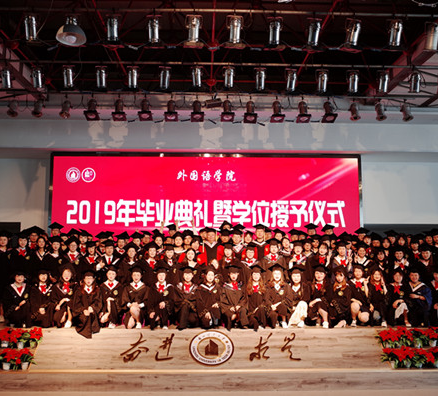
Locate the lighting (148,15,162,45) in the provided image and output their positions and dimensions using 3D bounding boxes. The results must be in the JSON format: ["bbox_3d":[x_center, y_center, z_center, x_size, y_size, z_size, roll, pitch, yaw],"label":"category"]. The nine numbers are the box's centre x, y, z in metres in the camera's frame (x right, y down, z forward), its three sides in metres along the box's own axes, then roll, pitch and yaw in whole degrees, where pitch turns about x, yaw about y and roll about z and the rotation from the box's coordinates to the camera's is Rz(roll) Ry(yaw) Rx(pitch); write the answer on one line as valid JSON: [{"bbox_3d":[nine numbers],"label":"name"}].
[{"bbox_3d":[-0.996,-2.604,7.200,0.230,0.420,0.250,0,-6,0],"label":"lighting"}]

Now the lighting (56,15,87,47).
[{"bbox_3d":[-2.554,-2.939,8.097,0.530,0.450,0.530,0,-6,-2],"label":"lighting"}]

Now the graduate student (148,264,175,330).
[{"bbox_3d":[-1.025,1.768,8.400,0.500,1.120,0.660,0,-6,-3],"label":"graduate student"}]

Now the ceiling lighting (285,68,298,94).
[{"bbox_3d":[1.432,-2.321,9.200,0.230,0.430,0.250,0,-6,0],"label":"ceiling lighting"}]

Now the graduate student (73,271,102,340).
[{"bbox_3d":[-2.342,1.866,8.288,0.480,1.136,0.600,0,-6,-2],"label":"graduate student"}]

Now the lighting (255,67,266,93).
[{"bbox_3d":[0.711,-2.012,7.975,0.180,0.320,0.230,0,-6,0],"label":"lighting"}]

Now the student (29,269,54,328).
[{"bbox_3d":[-3.186,1.768,8.354,0.430,0.994,0.600,1,-6,-7],"label":"student"}]

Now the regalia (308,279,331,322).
[{"bbox_3d":[1.878,1.911,8.739,0.460,0.773,0.500,0,-6,6],"label":"regalia"}]

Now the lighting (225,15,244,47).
[{"bbox_3d":[0.237,-2.573,7.200,0.280,0.470,0.270,0,-6,0],"label":"lighting"}]

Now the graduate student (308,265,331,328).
[{"bbox_3d":[1.835,1.760,8.498,0.430,1.080,0.620,0,-6,-2],"label":"graduate student"}]

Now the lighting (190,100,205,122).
[{"bbox_3d":[-0.438,-1.760,9.480,0.290,0.350,0.270,0,-6,0],"label":"lighting"}]

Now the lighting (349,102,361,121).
[{"bbox_3d":[2.698,-1.710,9.194,0.200,0.330,0.260,0,-6,-2],"label":"lighting"}]

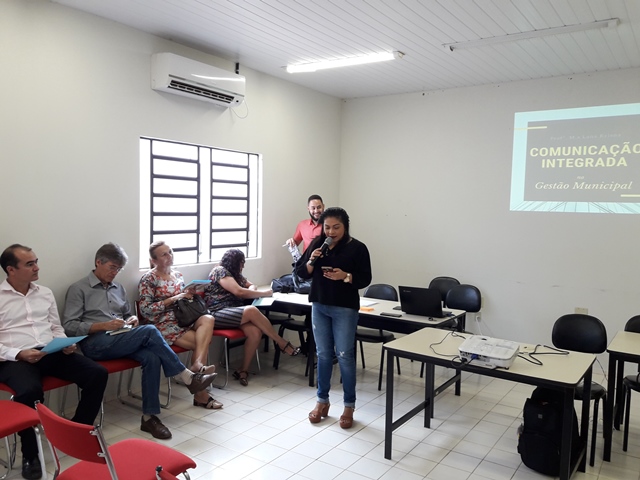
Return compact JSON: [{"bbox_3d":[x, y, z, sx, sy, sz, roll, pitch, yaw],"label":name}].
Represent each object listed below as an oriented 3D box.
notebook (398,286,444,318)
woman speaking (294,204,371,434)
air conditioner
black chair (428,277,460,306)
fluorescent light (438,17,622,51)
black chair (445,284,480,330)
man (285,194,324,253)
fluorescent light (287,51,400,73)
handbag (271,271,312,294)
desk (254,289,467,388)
[{"bbox_3d":[0.908,0.508,4.363,0.375,0.230,0.310,3,4,35],"label":"notebook"},{"bbox_3d":[0.113,0.570,3.898,0.530,1.640,0.430,2,4,14],"label":"woman speaking"},{"bbox_3d":[-1.112,-1.473,4.864,0.210,0.300,0.950,3,4,35],"label":"air conditioner"},{"bbox_3d":[1.238,0.868,5.722,0.450,0.860,0.550,3,4,37],"label":"black chair"},{"bbox_3d":[1.616,-1.635,4.103,1.300,0.060,0.090,3,4,30],"label":"fluorescent light"},{"bbox_3d":[1.304,0.902,5.164,0.450,0.860,0.550,4,4,39],"label":"black chair"},{"bbox_3d":[-0.073,0.397,5.638,0.540,1.770,0.360,1,3,3],"label":"man"},{"bbox_3d":[0.212,-1.760,5.175,1.270,0.060,0.090,3,4,29],"label":"fluorescent light"},{"bbox_3d":[-0.275,0.446,5.471,0.420,0.190,0.240,3,4,35],"label":"handbag"},{"bbox_3d":[0.167,0.955,4.925,2.300,0.750,0.672,3,4,35],"label":"desk"}]

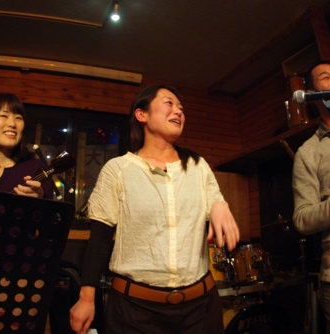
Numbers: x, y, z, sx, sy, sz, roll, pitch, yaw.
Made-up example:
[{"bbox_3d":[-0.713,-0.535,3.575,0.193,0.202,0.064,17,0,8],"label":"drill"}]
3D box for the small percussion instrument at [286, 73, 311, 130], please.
[{"bbox_3d":[0.892,-0.439,2.330,0.155,0.365,0.175,-6,-14,20],"label":"small percussion instrument"}]

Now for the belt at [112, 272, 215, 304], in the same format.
[{"bbox_3d":[-0.008,0.361,1.100,0.325,0.055,0.220,2,4,-15],"label":"belt"}]

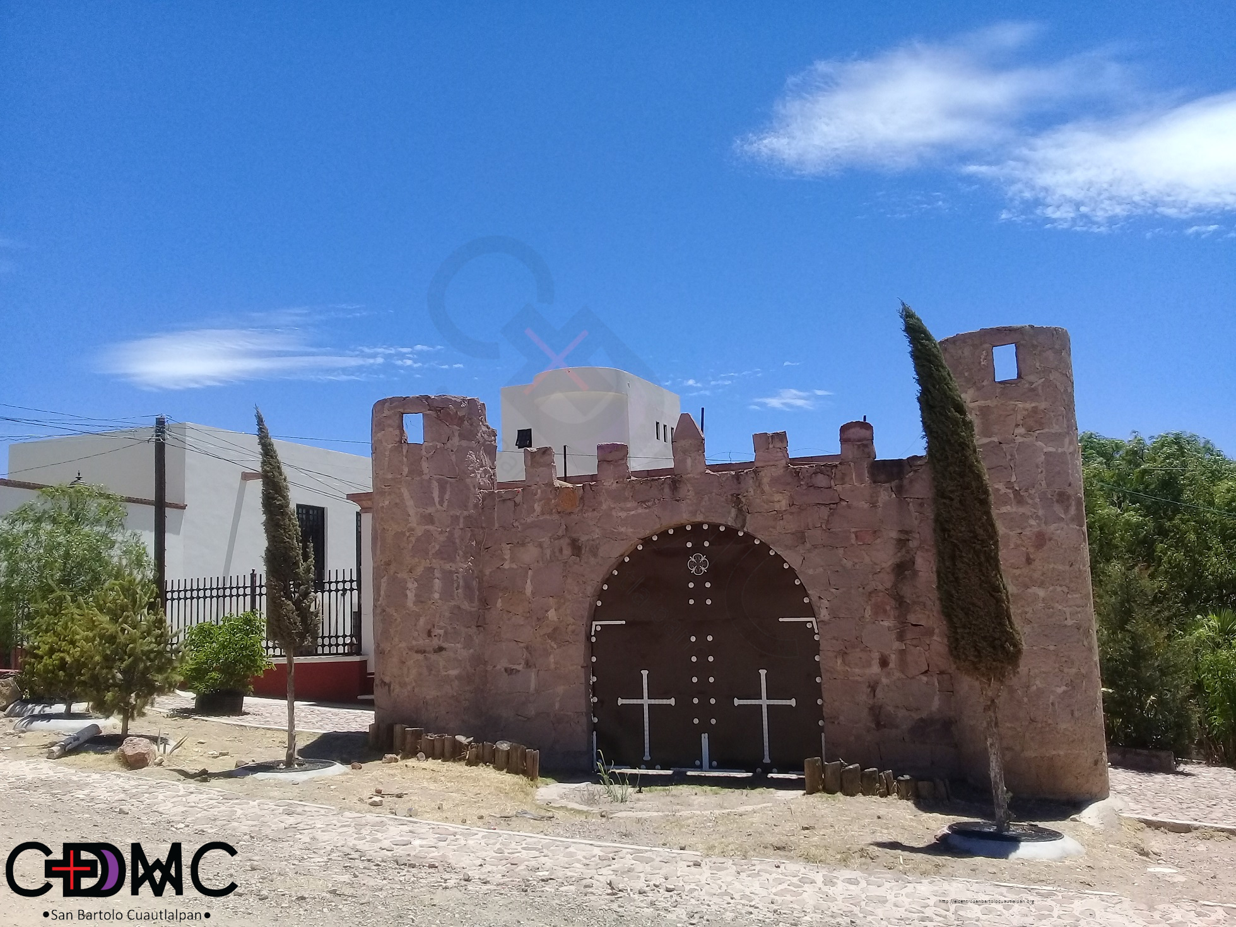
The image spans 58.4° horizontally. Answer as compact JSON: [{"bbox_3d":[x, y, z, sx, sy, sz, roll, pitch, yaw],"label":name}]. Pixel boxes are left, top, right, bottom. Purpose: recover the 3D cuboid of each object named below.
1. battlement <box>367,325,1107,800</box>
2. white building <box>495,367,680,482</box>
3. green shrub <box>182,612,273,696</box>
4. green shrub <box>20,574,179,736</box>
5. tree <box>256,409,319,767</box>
[{"bbox_3d":[0.637,1.015,10.761,7.186,4.037,1.114,-5,-7,22],"label":"battlement"},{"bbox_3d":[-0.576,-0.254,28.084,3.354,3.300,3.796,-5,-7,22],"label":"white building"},{"bbox_3d":[-5.566,2.696,15.700,1.226,1.177,1.226,0,-7,-19],"label":"green shrub"},{"bbox_3d":[-6.204,2.290,13.300,1.734,1.914,1.560,1,-7,-25],"label":"green shrub"},{"bbox_3d":[-3.314,1.218,11.100,0.612,3.572,0.582,0,-6,-17],"label":"tree"}]

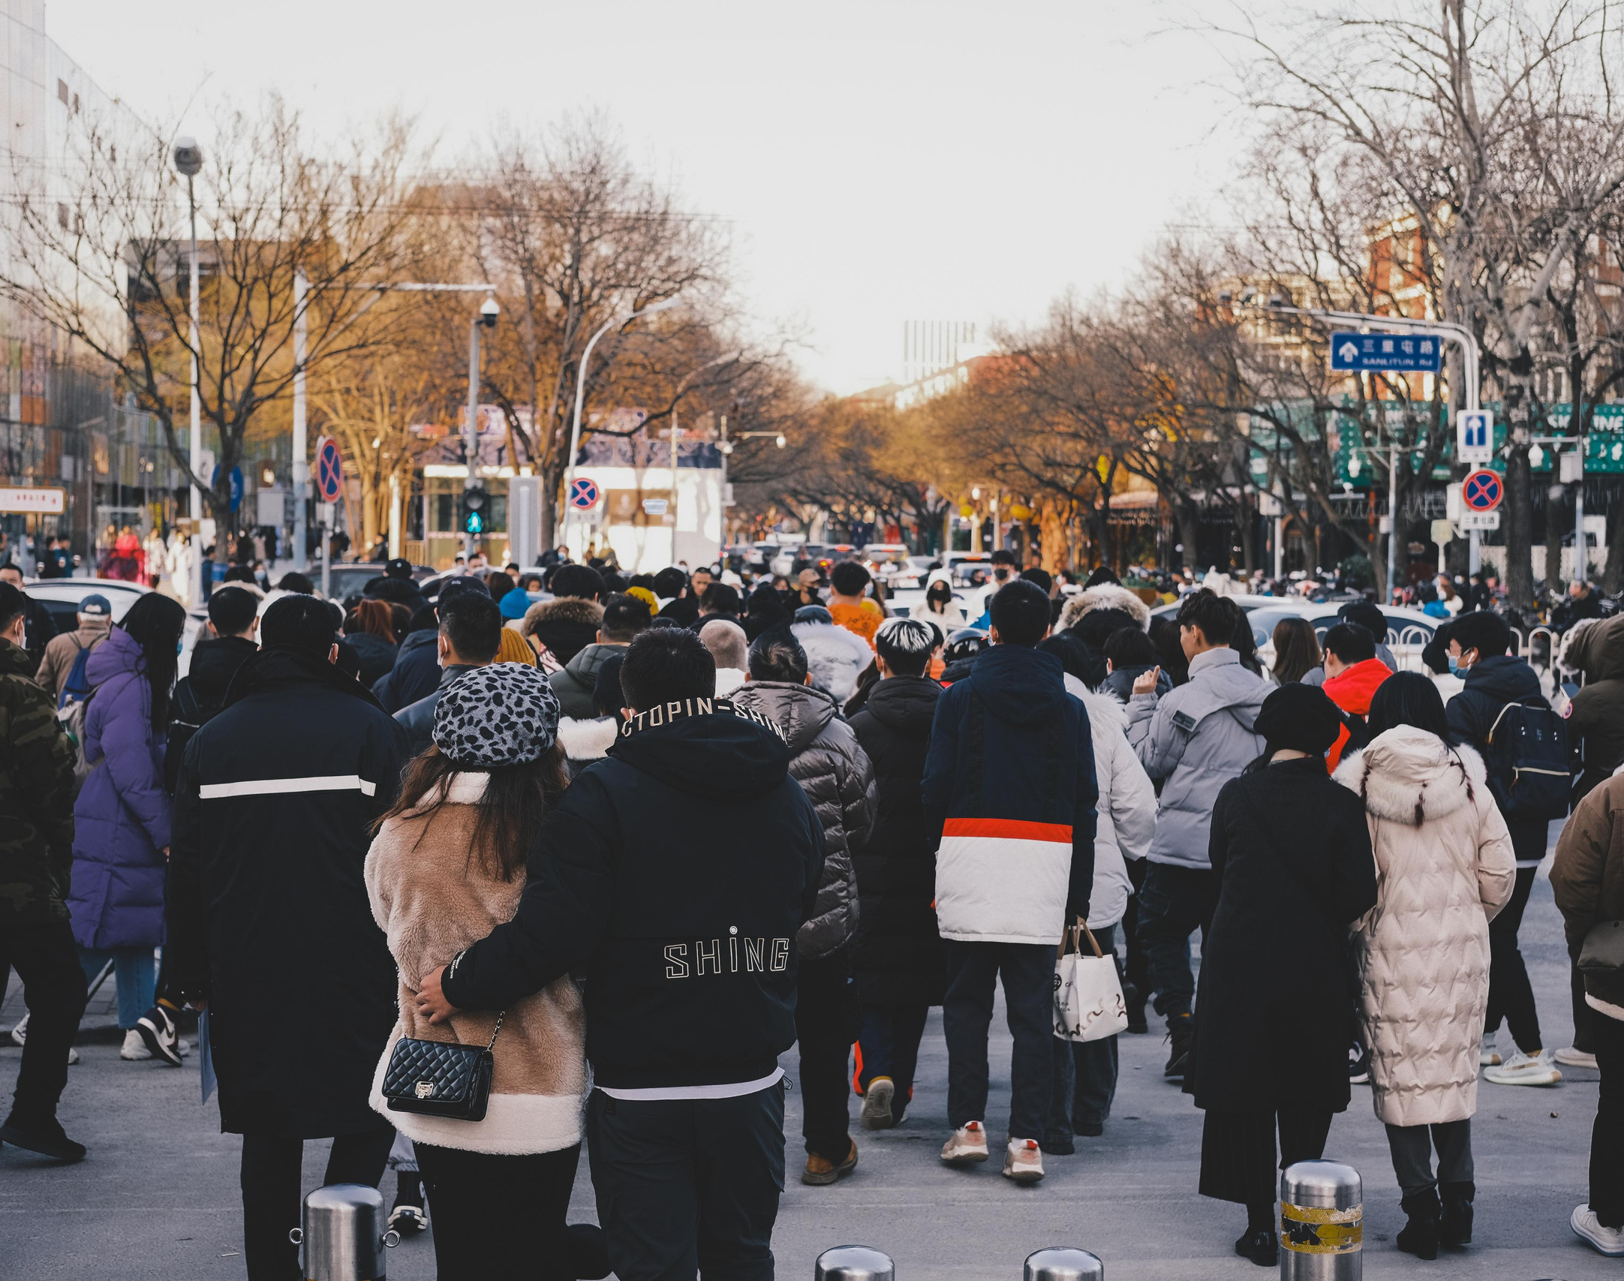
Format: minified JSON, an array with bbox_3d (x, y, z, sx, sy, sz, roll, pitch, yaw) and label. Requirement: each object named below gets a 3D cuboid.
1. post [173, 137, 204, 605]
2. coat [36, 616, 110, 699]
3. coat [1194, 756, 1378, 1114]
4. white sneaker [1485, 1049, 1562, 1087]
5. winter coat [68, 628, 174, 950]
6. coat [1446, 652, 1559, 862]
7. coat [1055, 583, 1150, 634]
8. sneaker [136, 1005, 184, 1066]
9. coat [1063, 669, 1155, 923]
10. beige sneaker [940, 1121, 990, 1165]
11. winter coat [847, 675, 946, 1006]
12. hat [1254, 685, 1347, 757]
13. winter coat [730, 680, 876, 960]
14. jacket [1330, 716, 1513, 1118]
[{"bbox_3d":[-12.942,-5.309,58.833,0.580,9.900,1.700,0,2,0],"label":"post"},{"bbox_3d":[-3.580,0.285,14.015,0.540,0.800,0.360,0,2,-8],"label":"coat"},{"bbox_3d":[1.302,0.813,7.800,0.490,0.950,0.350,0,2,-5],"label":"coat"},{"bbox_3d":[2.599,1.553,10.321,0.295,0.120,0.106,1,2,14],"label":"white sneaker"},{"bbox_3d":[-2.587,0.559,10.631,0.410,1.200,0.500,-1,3,-32],"label":"winter coat"},{"bbox_3d":[2.469,0.415,10.192,0.470,0.760,0.340,-1,2,-26],"label":"coat"},{"bbox_3d":[1.166,0.282,11.300,0.570,1.000,0.400,0,2,0],"label":"coat"},{"bbox_3d":[-2.393,1.459,10.400,0.105,0.125,0.290,2,-35,40],"label":"sneaker"},{"bbox_3d":[0.841,0.513,9.080,0.570,0.820,0.380,0,2,-14],"label":"coat"},{"bbox_3d":[0.479,1.570,8.850,0.108,0.125,0.290,-1,-9,-14],"label":"beige sneaker"},{"bbox_3d":[0.312,0.677,9.715,0.580,1.140,0.400,0,2,3],"label":"winter coat"},{"bbox_3d":[1.360,0.221,7.875,0.250,0.200,0.260,0,2,5],"label":"hat"},{"bbox_3d":[-0.080,0.540,8.650,0.560,0.840,0.380,0,2,8],"label":"winter coat"},{"bbox_3d":[1.698,0.767,7.813,0.510,1.090,0.410,0,2,2],"label":"jacket"}]

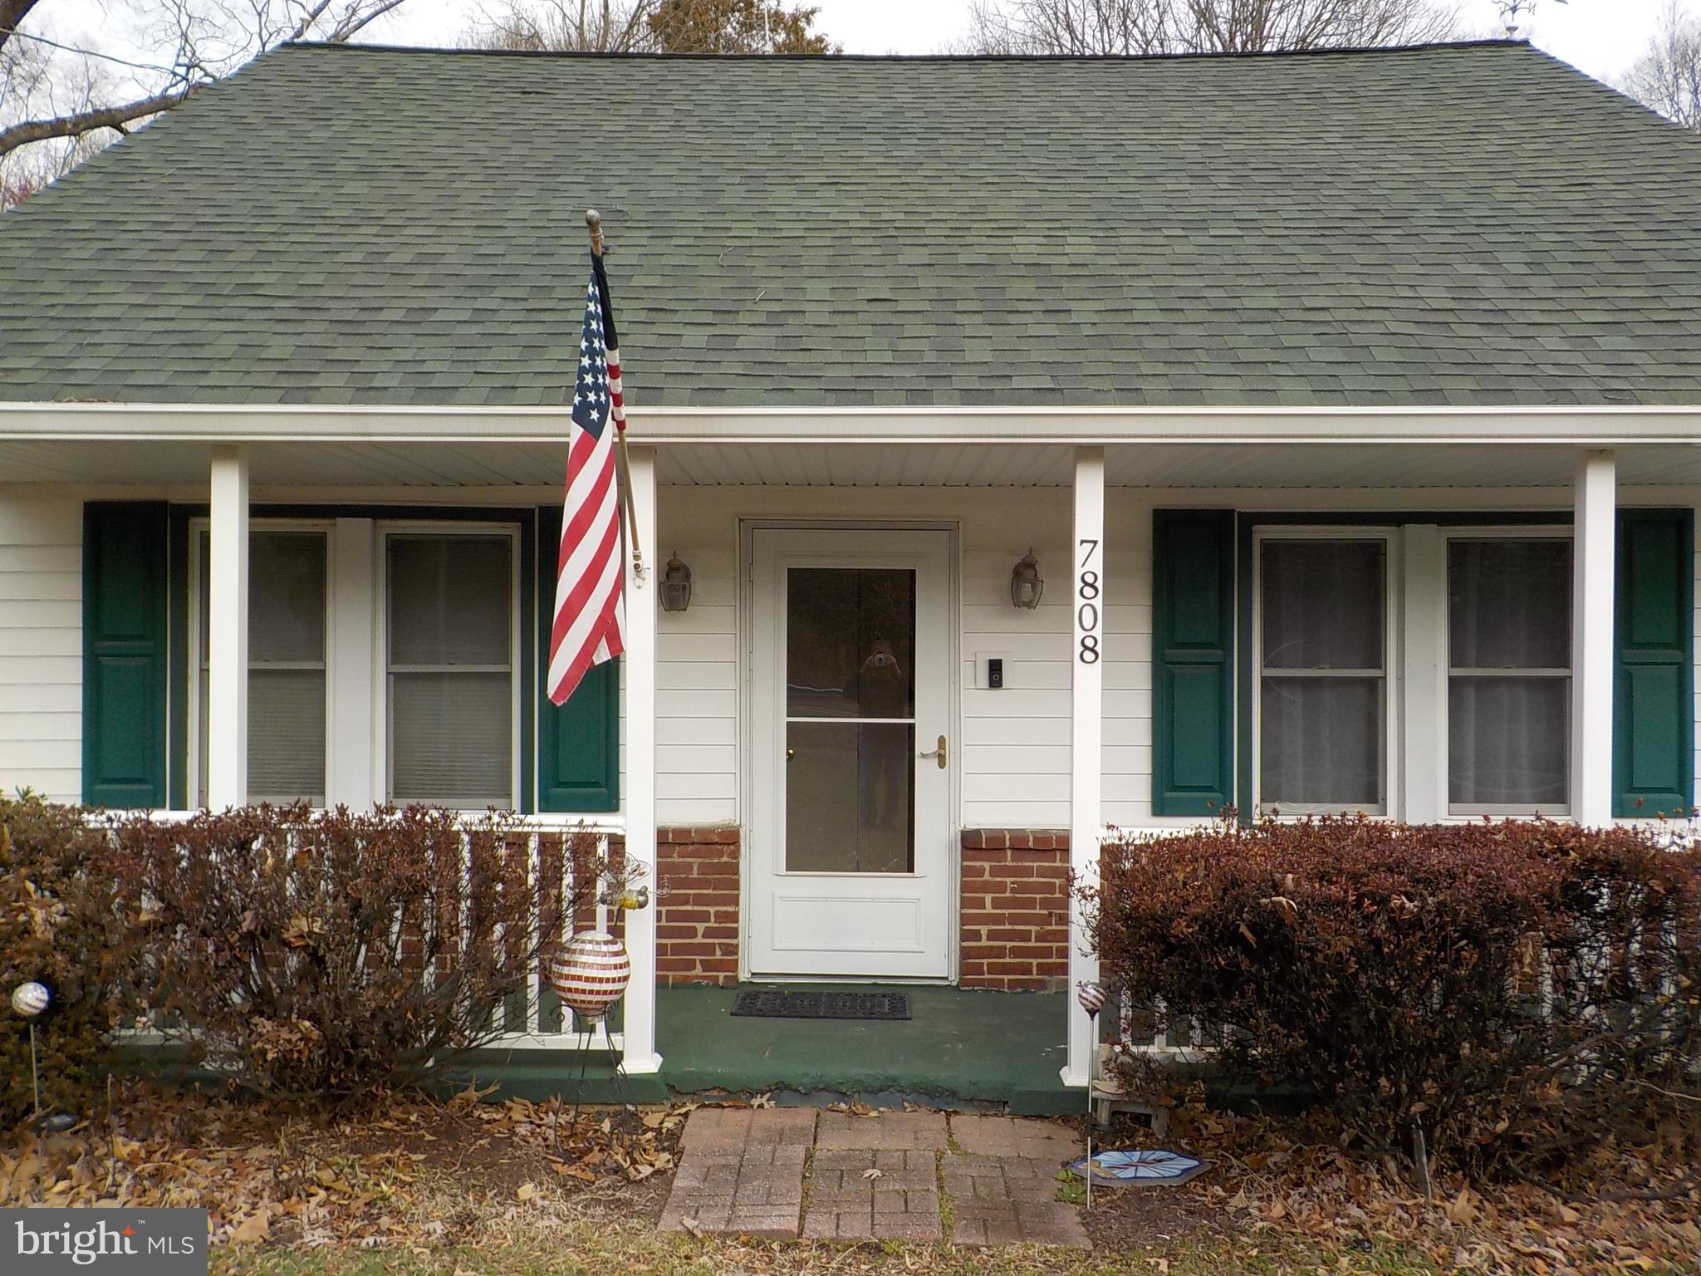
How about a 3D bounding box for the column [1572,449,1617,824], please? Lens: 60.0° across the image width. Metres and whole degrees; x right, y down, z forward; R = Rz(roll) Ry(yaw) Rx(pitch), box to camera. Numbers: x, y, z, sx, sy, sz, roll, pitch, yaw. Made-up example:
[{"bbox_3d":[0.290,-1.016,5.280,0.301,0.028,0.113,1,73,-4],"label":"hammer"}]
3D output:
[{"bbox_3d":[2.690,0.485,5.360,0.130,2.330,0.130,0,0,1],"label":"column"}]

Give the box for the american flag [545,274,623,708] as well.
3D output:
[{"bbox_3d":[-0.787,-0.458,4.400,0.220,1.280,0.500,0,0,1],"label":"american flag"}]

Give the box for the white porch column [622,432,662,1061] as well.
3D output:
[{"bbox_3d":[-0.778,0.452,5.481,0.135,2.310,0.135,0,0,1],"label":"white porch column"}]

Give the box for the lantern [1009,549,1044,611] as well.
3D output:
[{"bbox_3d":[0.779,-0.256,6.519,0.155,0.275,0.190,0,0,1],"label":"lantern"}]

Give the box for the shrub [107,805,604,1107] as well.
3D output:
[{"bbox_3d":[-1.655,1.064,4.970,1.600,1.030,0.800,0,0,1],"label":"shrub"}]

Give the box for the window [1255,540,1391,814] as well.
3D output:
[{"bbox_3d":[2.149,0.175,6.705,0.586,1.259,0.080,0,0,1],"label":"window"}]

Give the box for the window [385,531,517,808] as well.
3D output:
[{"bbox_3d":[-1.833,0.147,6.749,0.614,1.271,0.080,0,0,1],"label":"window"}]

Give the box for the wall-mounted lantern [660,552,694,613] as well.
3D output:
[{"bbox_3d":[-0.784,-0.252,6.630,0.150,0.278,0.180,0,0,1],"label":"wall-mounted lantern"}]

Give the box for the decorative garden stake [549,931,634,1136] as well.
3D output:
[{"bbox_3d":[-0.856,1.313,4.880,0.270,0.670,0.270,0,0,1],"label":"decorative garden stake"}]

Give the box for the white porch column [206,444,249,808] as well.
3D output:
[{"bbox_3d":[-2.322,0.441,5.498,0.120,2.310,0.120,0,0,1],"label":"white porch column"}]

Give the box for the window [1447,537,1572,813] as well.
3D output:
[{"bbox_3d":[2.955,0.163,6.576,0.600,1.260,0.100,0,0,1],"label":"window"}]

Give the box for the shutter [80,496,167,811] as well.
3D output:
[{"bbox_3d":[-3.307,0.080,6.721,0.378,1.390,0.040,0,0,1],"label":"shutter"}]

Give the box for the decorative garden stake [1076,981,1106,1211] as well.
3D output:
[{"bbox_3d":[0.707,1.347,4.330,0.088,0.675,0.088,0,0,1],"label":"decorative garden stake"}]

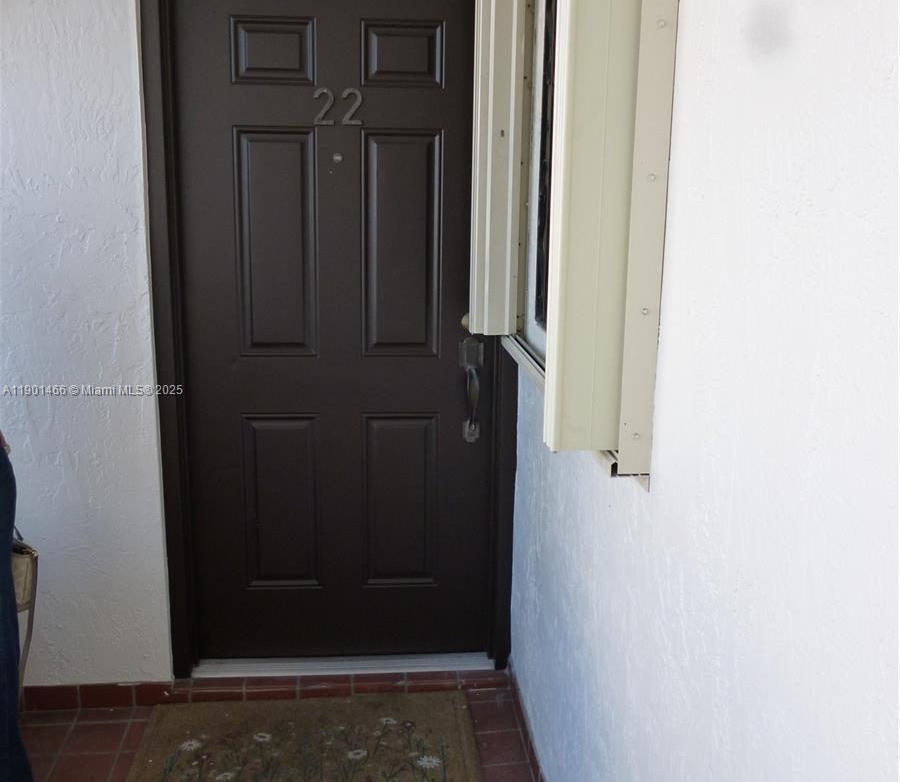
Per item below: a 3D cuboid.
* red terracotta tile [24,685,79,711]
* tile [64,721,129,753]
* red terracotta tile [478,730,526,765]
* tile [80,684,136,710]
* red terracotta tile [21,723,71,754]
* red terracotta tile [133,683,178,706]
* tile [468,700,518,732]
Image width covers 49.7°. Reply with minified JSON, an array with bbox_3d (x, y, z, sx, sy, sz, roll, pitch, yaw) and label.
[{"bbox_3d":[-1.161,0.892,2.831,0.150,0.078,0.013,-1,13,-6],"label":"red terracotta tile"},{"bbox_3d":[-0.993,0.978,2.718,0.150,0.013,0.150,-1,12,-6],"label":"tile"},{"bbox_3d":[0.128,0.992,2.682,0.155,0.013,0.144,-1,13,-6],"label":"red terracotta tile"},{"bbox_3d":[-1.008,0.899,2.855,0.150,0.075,0.012,-1,12,-6],"label":"tile"},{"bbox_3d":[-1.143,0.977,2.695,0.149,0.012,0.149,-1,12,-6],"label":"red terracotta tile"},{"bbox_3d":[-0.868,0.892,2.863,0.117,0.074,0.013,-1,13,-6],"label":"red terracotta tile"},{"bbox_3d":[0.112,0.957,2.830,0.156,0.013,0.145,-1,13,-6],"label":"tile"}]

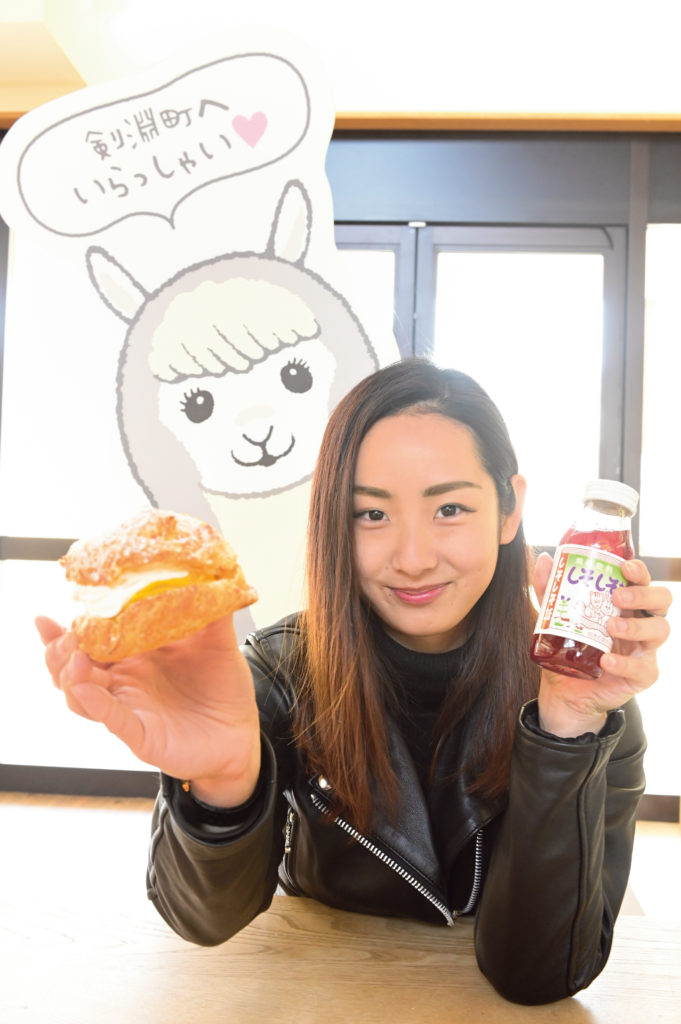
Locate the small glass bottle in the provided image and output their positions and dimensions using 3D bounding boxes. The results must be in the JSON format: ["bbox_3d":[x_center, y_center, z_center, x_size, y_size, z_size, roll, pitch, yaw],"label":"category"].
[{"bbox_3d":[0.178,0.047,0.770,0.054,0.137,0.054,19,-16,-5],"label":"small glass bottle"}]

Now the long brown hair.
[{"bbox_3d":[0.067,0.068,0.955,0.210,0.400,0.205,2,-2,3],"label":"long brown hair"}]

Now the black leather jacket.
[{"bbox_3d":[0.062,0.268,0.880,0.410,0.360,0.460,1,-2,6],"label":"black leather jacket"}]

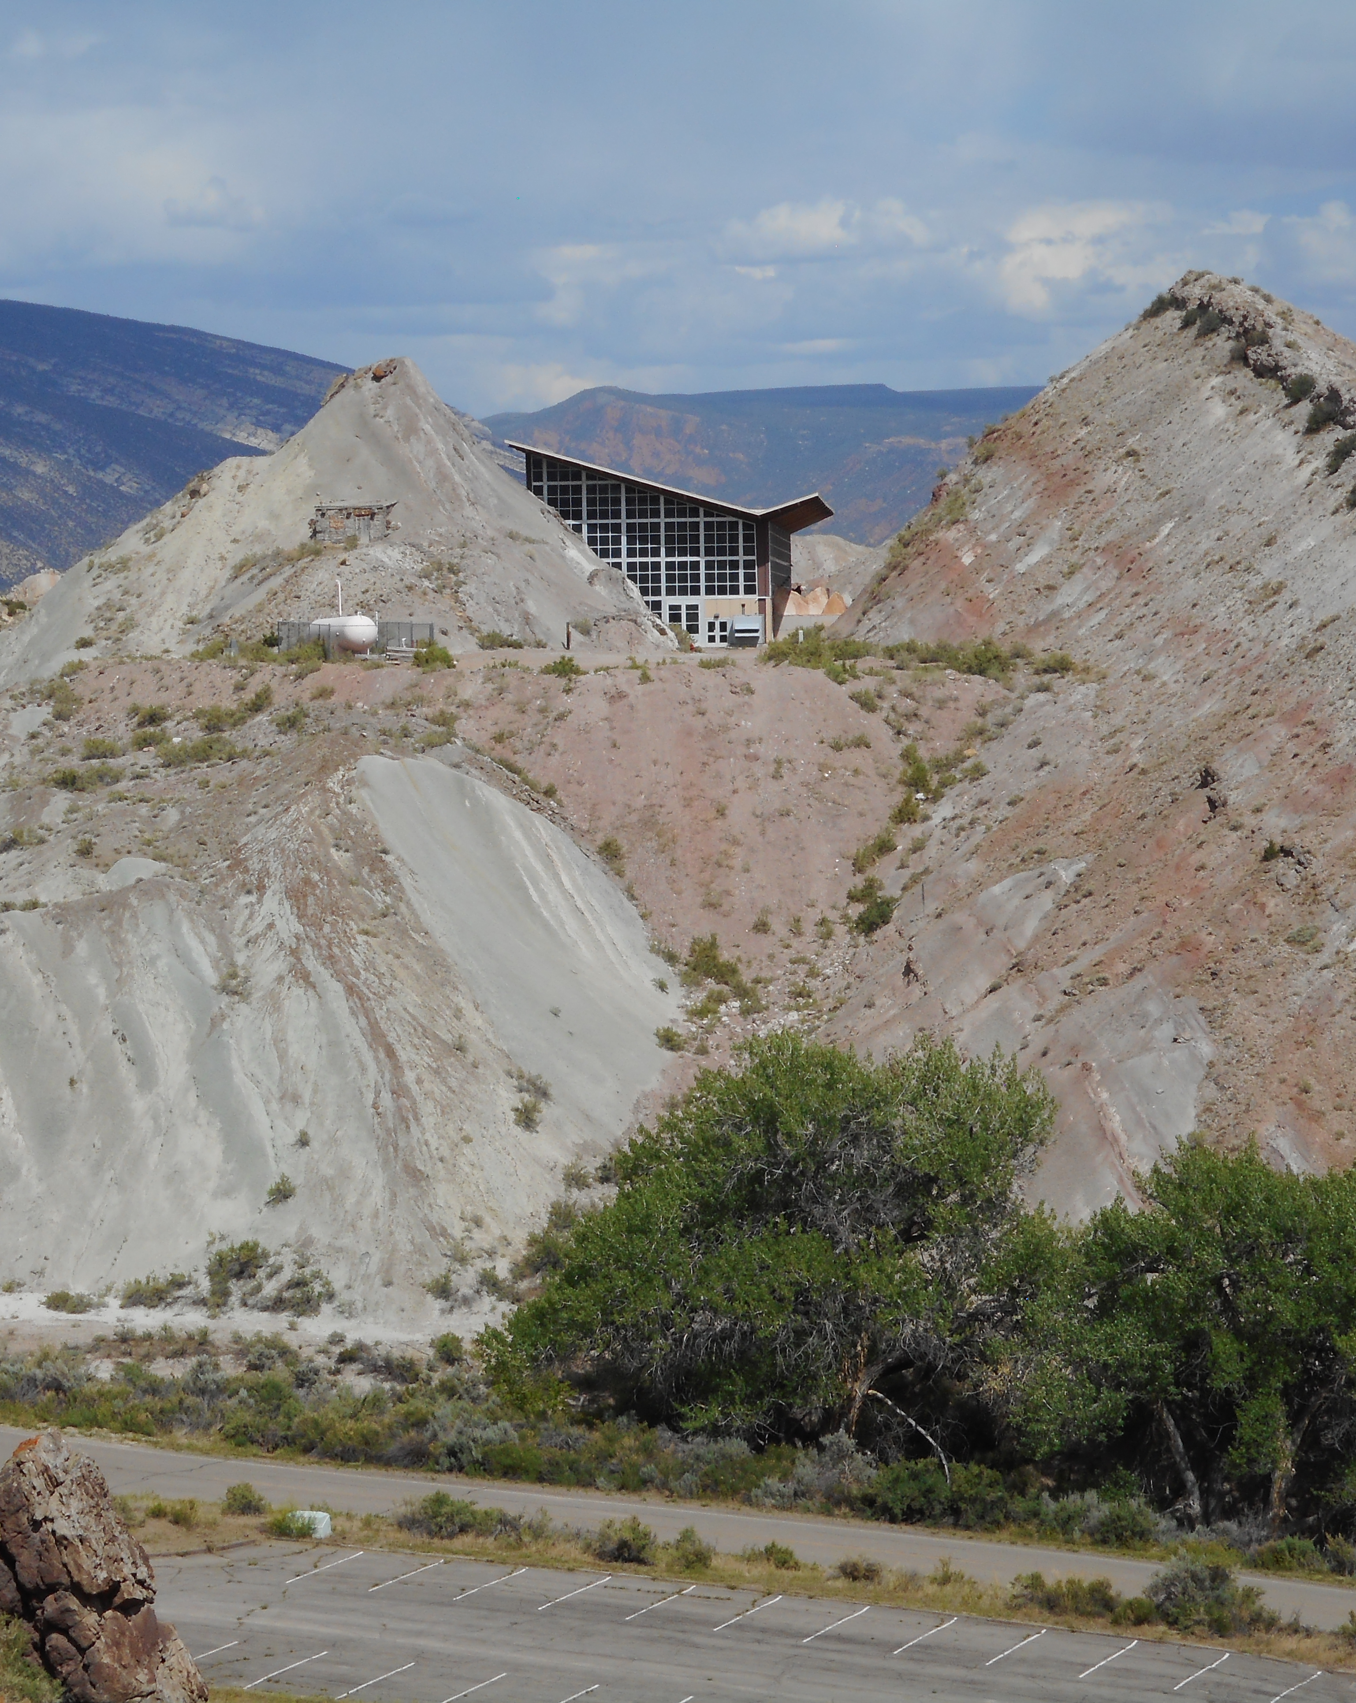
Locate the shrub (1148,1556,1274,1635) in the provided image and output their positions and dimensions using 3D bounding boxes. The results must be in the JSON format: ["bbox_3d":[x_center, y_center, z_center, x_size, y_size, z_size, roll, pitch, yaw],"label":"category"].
[{"bbox_3d":[16.829,23.533,159.722,3.903,2.201,2.965,-1,2,0],"label":"shrub"}]

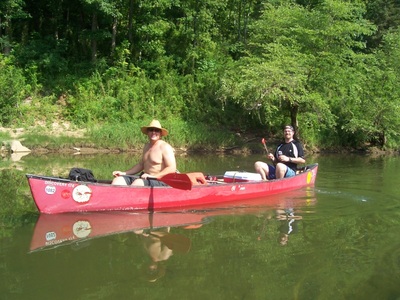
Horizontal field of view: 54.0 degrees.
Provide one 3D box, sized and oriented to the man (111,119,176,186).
[{"bbox_3d":[-0.780,0.187,5.334,0.800,1.200,0.580,-1,1,-40],"label":"man"}]

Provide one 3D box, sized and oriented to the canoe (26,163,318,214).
[{"bbox_3d":[0.138,0.547,6.024,5.220,0.570,0.920,-1,1,-36],"label":"canoe"}]

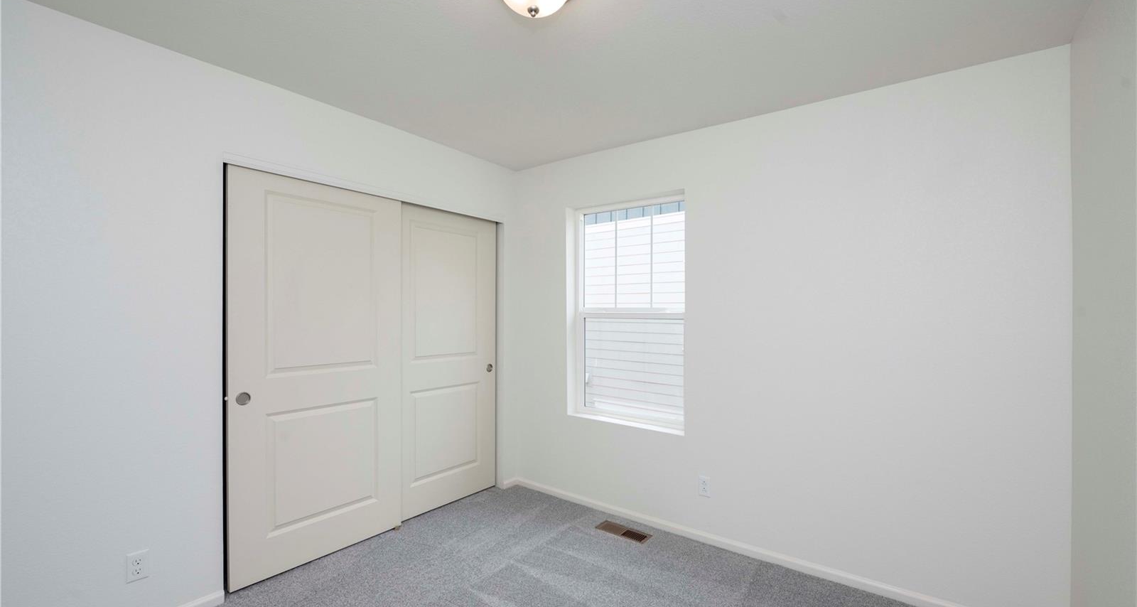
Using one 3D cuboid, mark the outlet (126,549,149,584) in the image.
[{"bbox_3d":[-1.754,1.072,1.930,0.008,0.115,0.071,0,0,37],"label":"outlet"}]

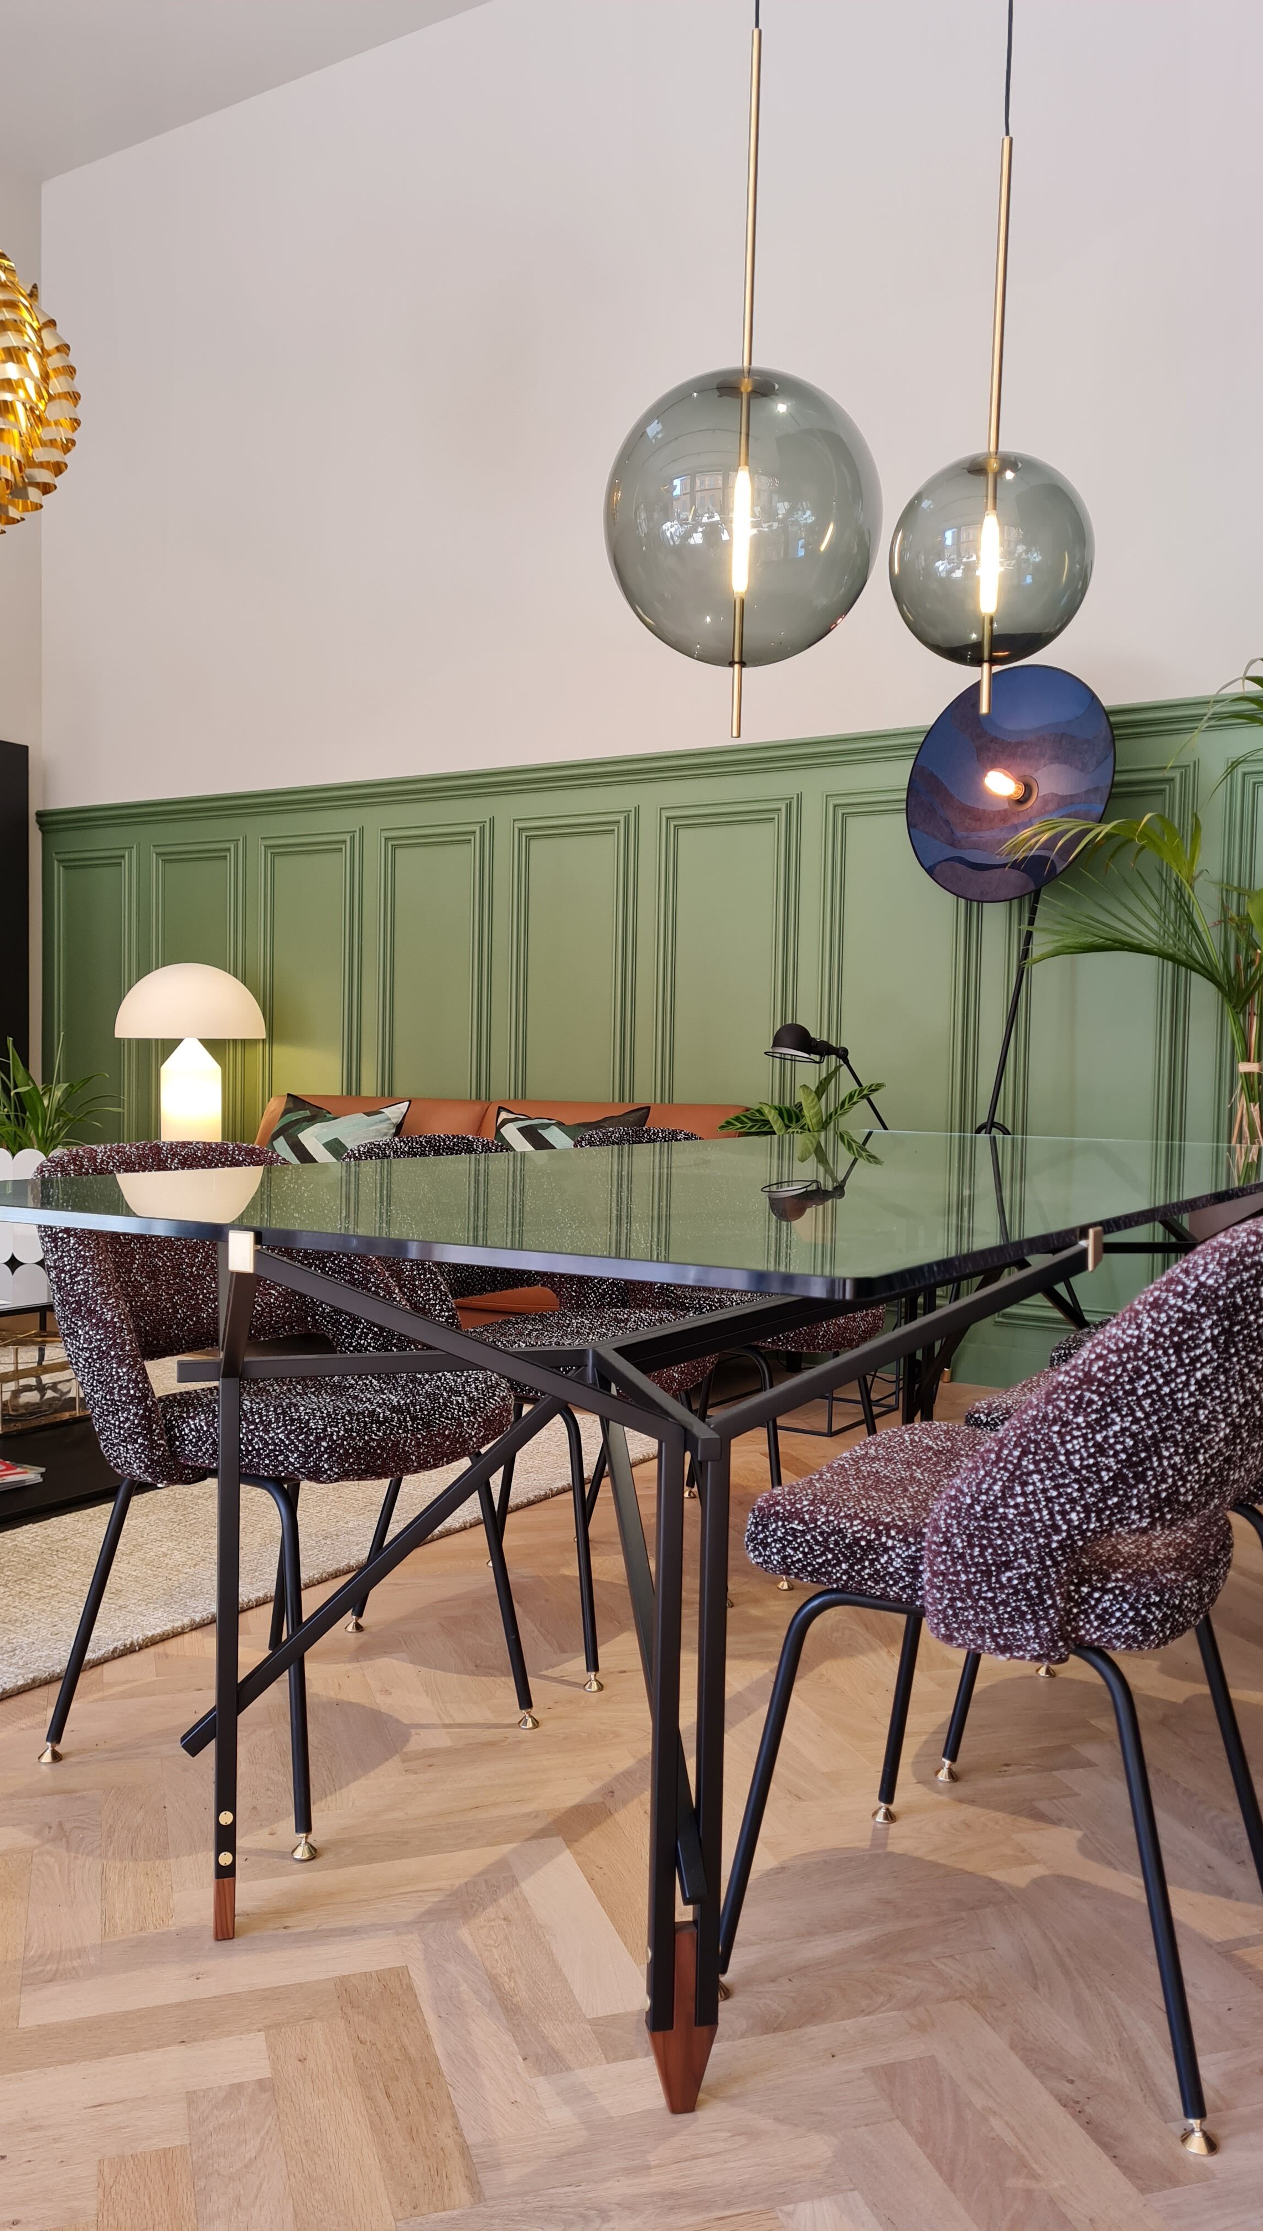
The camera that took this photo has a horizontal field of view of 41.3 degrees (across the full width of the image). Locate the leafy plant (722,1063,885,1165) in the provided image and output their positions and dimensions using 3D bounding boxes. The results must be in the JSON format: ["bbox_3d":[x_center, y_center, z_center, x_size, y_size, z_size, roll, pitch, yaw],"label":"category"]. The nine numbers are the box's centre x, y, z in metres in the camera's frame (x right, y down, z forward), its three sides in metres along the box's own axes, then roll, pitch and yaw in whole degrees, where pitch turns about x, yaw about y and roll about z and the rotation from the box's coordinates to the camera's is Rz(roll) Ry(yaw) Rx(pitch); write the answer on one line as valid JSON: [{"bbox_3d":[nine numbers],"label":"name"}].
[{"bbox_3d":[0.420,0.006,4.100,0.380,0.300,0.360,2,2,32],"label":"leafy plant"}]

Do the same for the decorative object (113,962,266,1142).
[{"bbox_3d":[-1.454,-0.149,5.511,0.500,0.700,0.500,2,2,32],"label":"decorative object"}]

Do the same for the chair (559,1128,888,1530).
[{"bbox_3d":[0.188,0.408,3.192,0.570,0.790,0.540,2,2,33],"label":"chair"}]

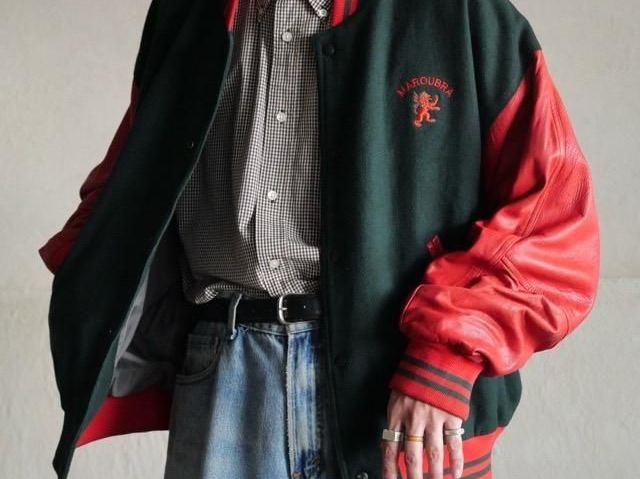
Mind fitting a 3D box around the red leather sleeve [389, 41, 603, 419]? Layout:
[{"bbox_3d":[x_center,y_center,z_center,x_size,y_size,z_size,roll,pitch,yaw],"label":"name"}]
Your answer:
[{"bbox_3d":[0.197,-0.007,2.000,0.200,0.420,0.270,1,3,30],"label":"red leather sleeve"}]

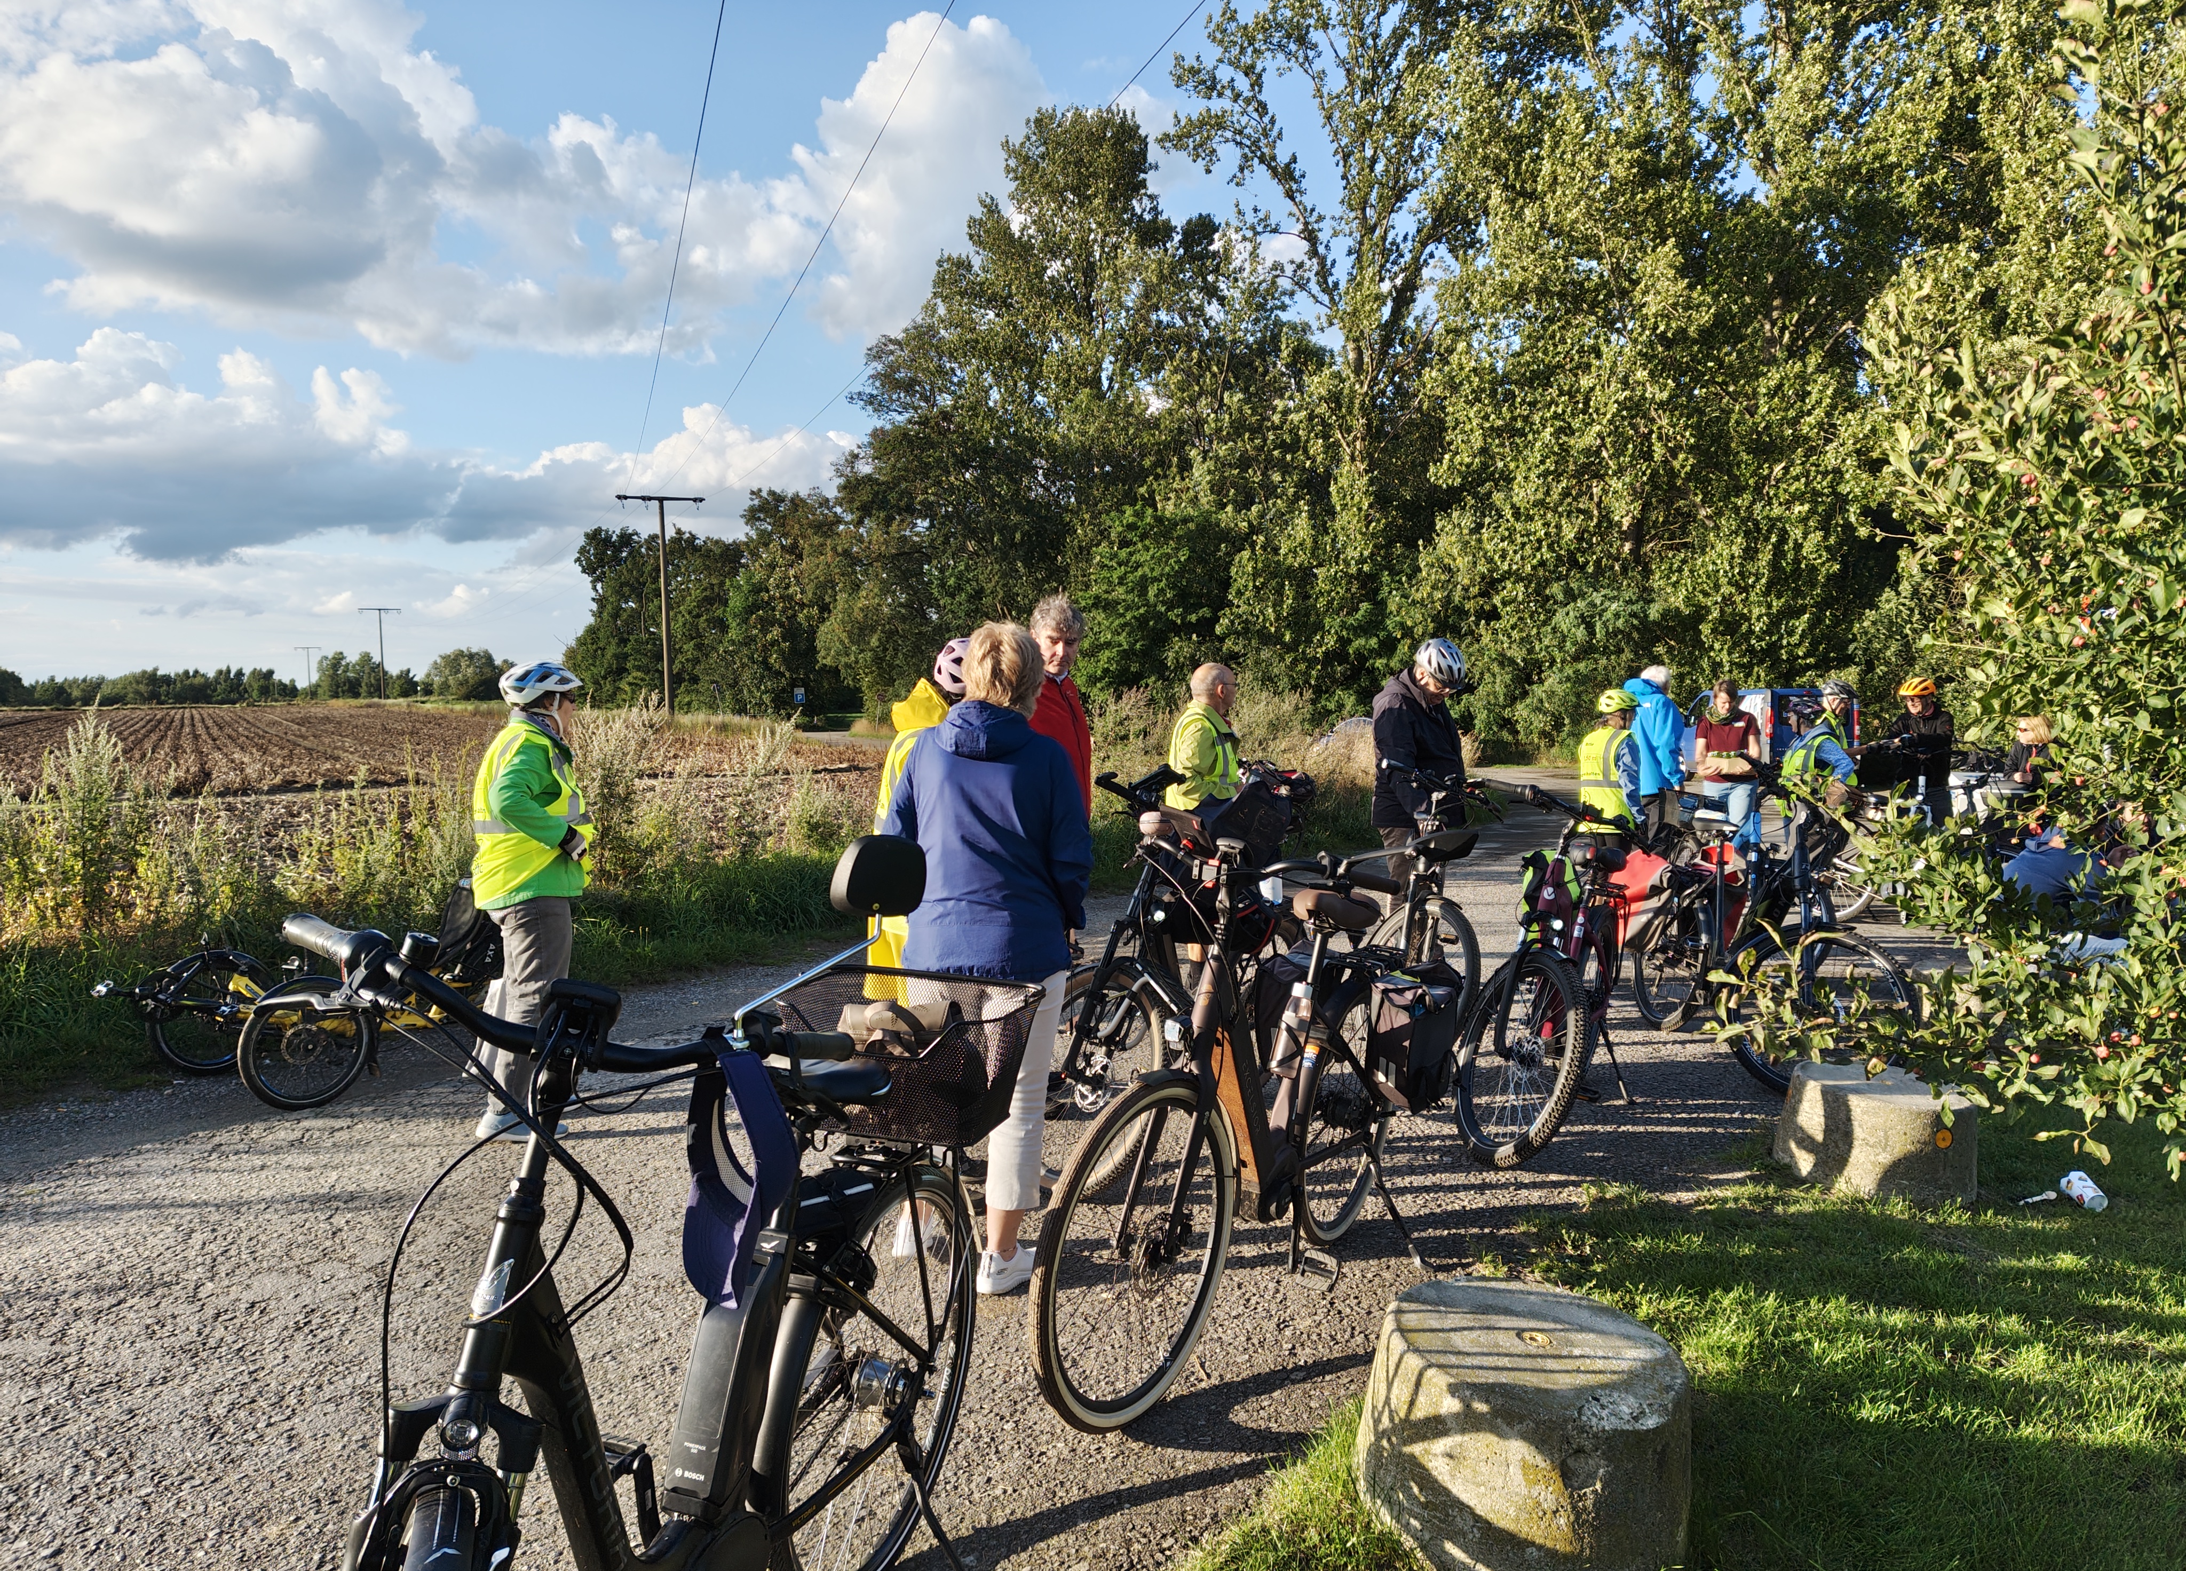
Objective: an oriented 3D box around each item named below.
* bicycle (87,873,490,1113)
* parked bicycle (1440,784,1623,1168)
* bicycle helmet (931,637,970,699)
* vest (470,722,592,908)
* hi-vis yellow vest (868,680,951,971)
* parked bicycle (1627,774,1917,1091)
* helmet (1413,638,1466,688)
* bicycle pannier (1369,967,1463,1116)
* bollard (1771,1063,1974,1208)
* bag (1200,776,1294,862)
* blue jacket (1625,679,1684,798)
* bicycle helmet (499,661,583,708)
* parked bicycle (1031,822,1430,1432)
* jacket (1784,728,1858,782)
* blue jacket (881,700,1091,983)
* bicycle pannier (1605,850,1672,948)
[{"bbox_3d":[-3.132,0.824,6.333,0.880,0.780,1.850,2,4,42],"label":"bicycle"},{"bbox_3d":[1.716,0.622,5.483,0.620,1.170,1.780,1,4,28],"label":"parked bicycle"},{"bbox_3d":[-0.380,-0.375,4.750,0.280,0.190,0.220,-3,4,-41],"label":"bicycle helmet"},{"bbox_3d":[-1.985,0.100,5.340,0.380,0.660,0.430,-1,3,-7],"label":"vest"},{"bbox_3d":[-0.474,0.151,4.700,0.380,0.950,0.500,-2,3,-21],"label":"hi-vis yellow vest"},{"bbox_3d":[2.690,0.555,6.300,0.650,1.130,1.760,-1,3,-7],"label":"parked bicycle"},{"bbox_3d":[1.667,-0.595,7.300,0.280,0.180,0.225,39,27,32],"label":"helmet"},{"bbox_3d":[0.888,0.693,4.170,0.180,0.380,0.330,1,4,28],"label":"bicycle pannier"},{"bbox_3d":[2.526,1.115,4.880,0.590,0.340,0.590,1,4,27],"label":"bollard"},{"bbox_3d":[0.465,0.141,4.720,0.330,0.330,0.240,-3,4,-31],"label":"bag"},{"bbox_3d":[3.770,-0.340,10.300,0.350,0.780,0.470,-3,4,-38],"label":"blue jacket"},{"bbox_3d":[-1.940,-0.357,5.340,0.280,0.170,0.220,-1,3,-11],"label":"bicycle helmet"},{"bbox_3d":[0.420,0.690,3.580,0.670,1.170,1.860,2,4,30],"label":"parked bicycle"},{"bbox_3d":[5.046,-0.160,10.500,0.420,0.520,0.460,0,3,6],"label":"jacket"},{"bbox_3d":[-0.275,0.143,3.900,0.520,0.740,0.340,1,4,21],"label":"blue jacket"},{"bbox_3d":[2.498,0.521,6.950,0.190,0.430,0.310,-1,3,-4],"label":"bicycle pannier"}]

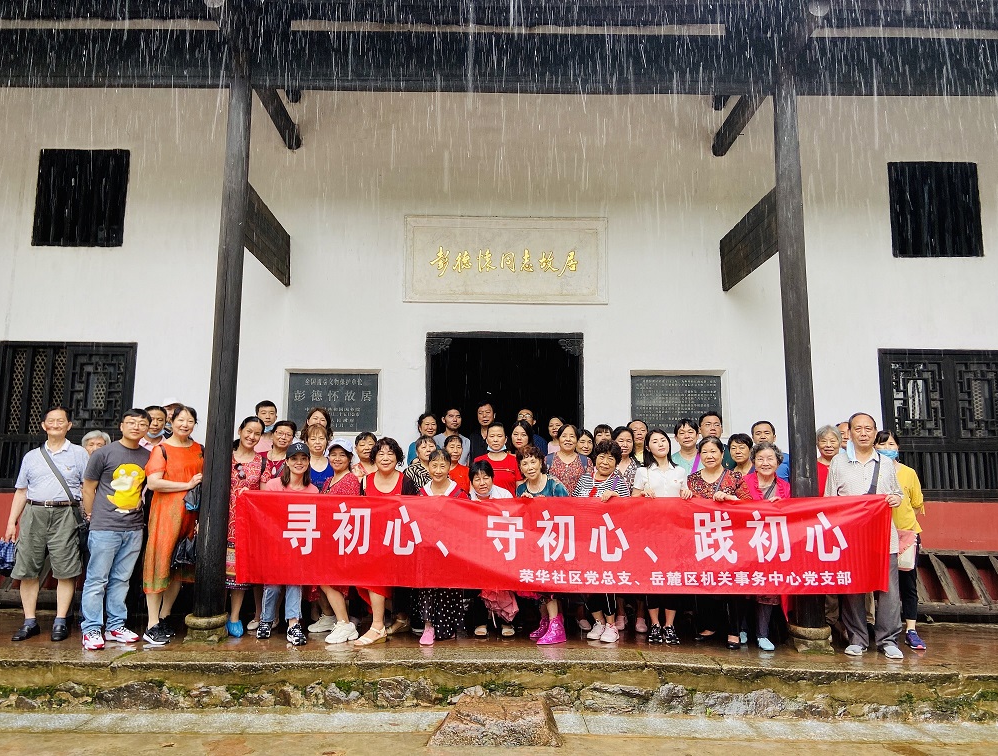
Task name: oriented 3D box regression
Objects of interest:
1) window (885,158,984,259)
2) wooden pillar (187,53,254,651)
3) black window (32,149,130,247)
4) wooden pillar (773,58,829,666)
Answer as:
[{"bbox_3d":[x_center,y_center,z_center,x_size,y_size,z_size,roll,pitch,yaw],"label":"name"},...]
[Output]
[{"bbox_3d":[4.345,-1.674,7.535,0.890,0.990,0.090,1,-8,-1],"label":"window"},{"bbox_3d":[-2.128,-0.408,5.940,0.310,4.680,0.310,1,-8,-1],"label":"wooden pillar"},{"bbox_3d":[-4.109,-1.774,7.451,0.880,0.990,0.090,1,-8,-1],"label":"black window"},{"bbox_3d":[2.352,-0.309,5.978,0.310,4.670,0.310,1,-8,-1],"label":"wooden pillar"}]

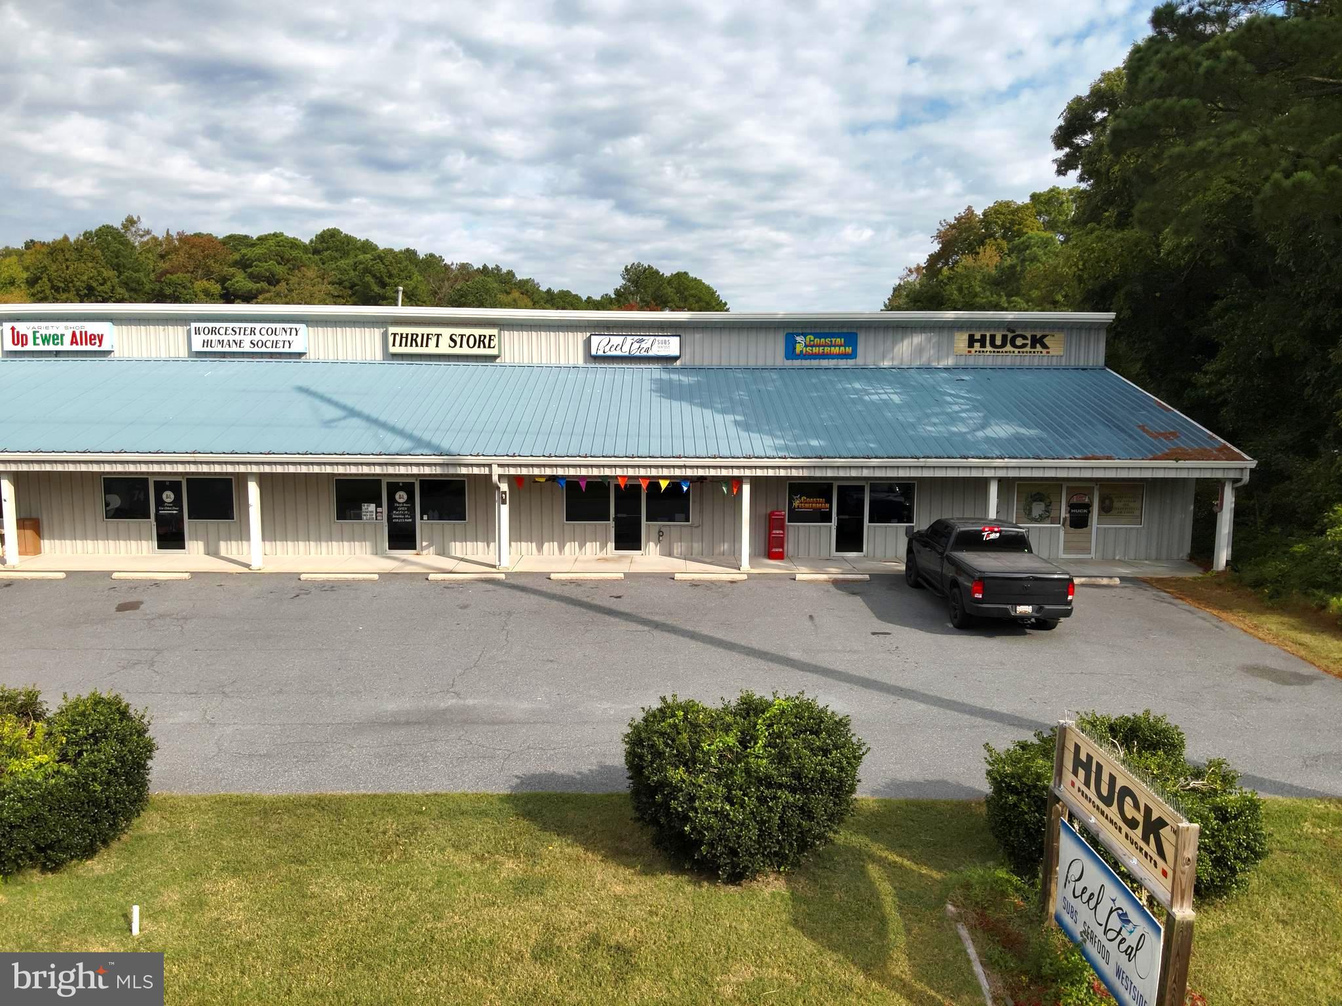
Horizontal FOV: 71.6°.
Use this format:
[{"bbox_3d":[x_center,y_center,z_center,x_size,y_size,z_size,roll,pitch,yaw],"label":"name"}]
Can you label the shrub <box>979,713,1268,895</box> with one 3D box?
[{"bbox_3d":[4.660,3.063,9.700,2.550,1.580,2.350,0,7,0],"label":"shrub"}]

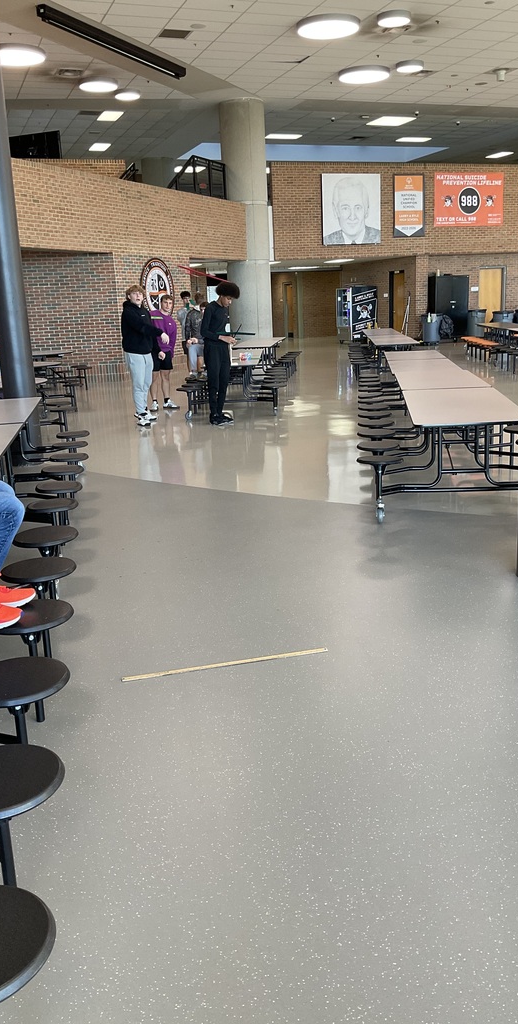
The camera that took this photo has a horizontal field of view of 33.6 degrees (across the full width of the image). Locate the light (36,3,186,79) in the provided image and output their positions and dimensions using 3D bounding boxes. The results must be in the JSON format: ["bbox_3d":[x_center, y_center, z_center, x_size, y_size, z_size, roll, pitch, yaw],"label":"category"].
[{"bbox_3d":[-2.730,-9.212,16.989,0.200,0.200,4.971,4,15,24],"label":"light"}]

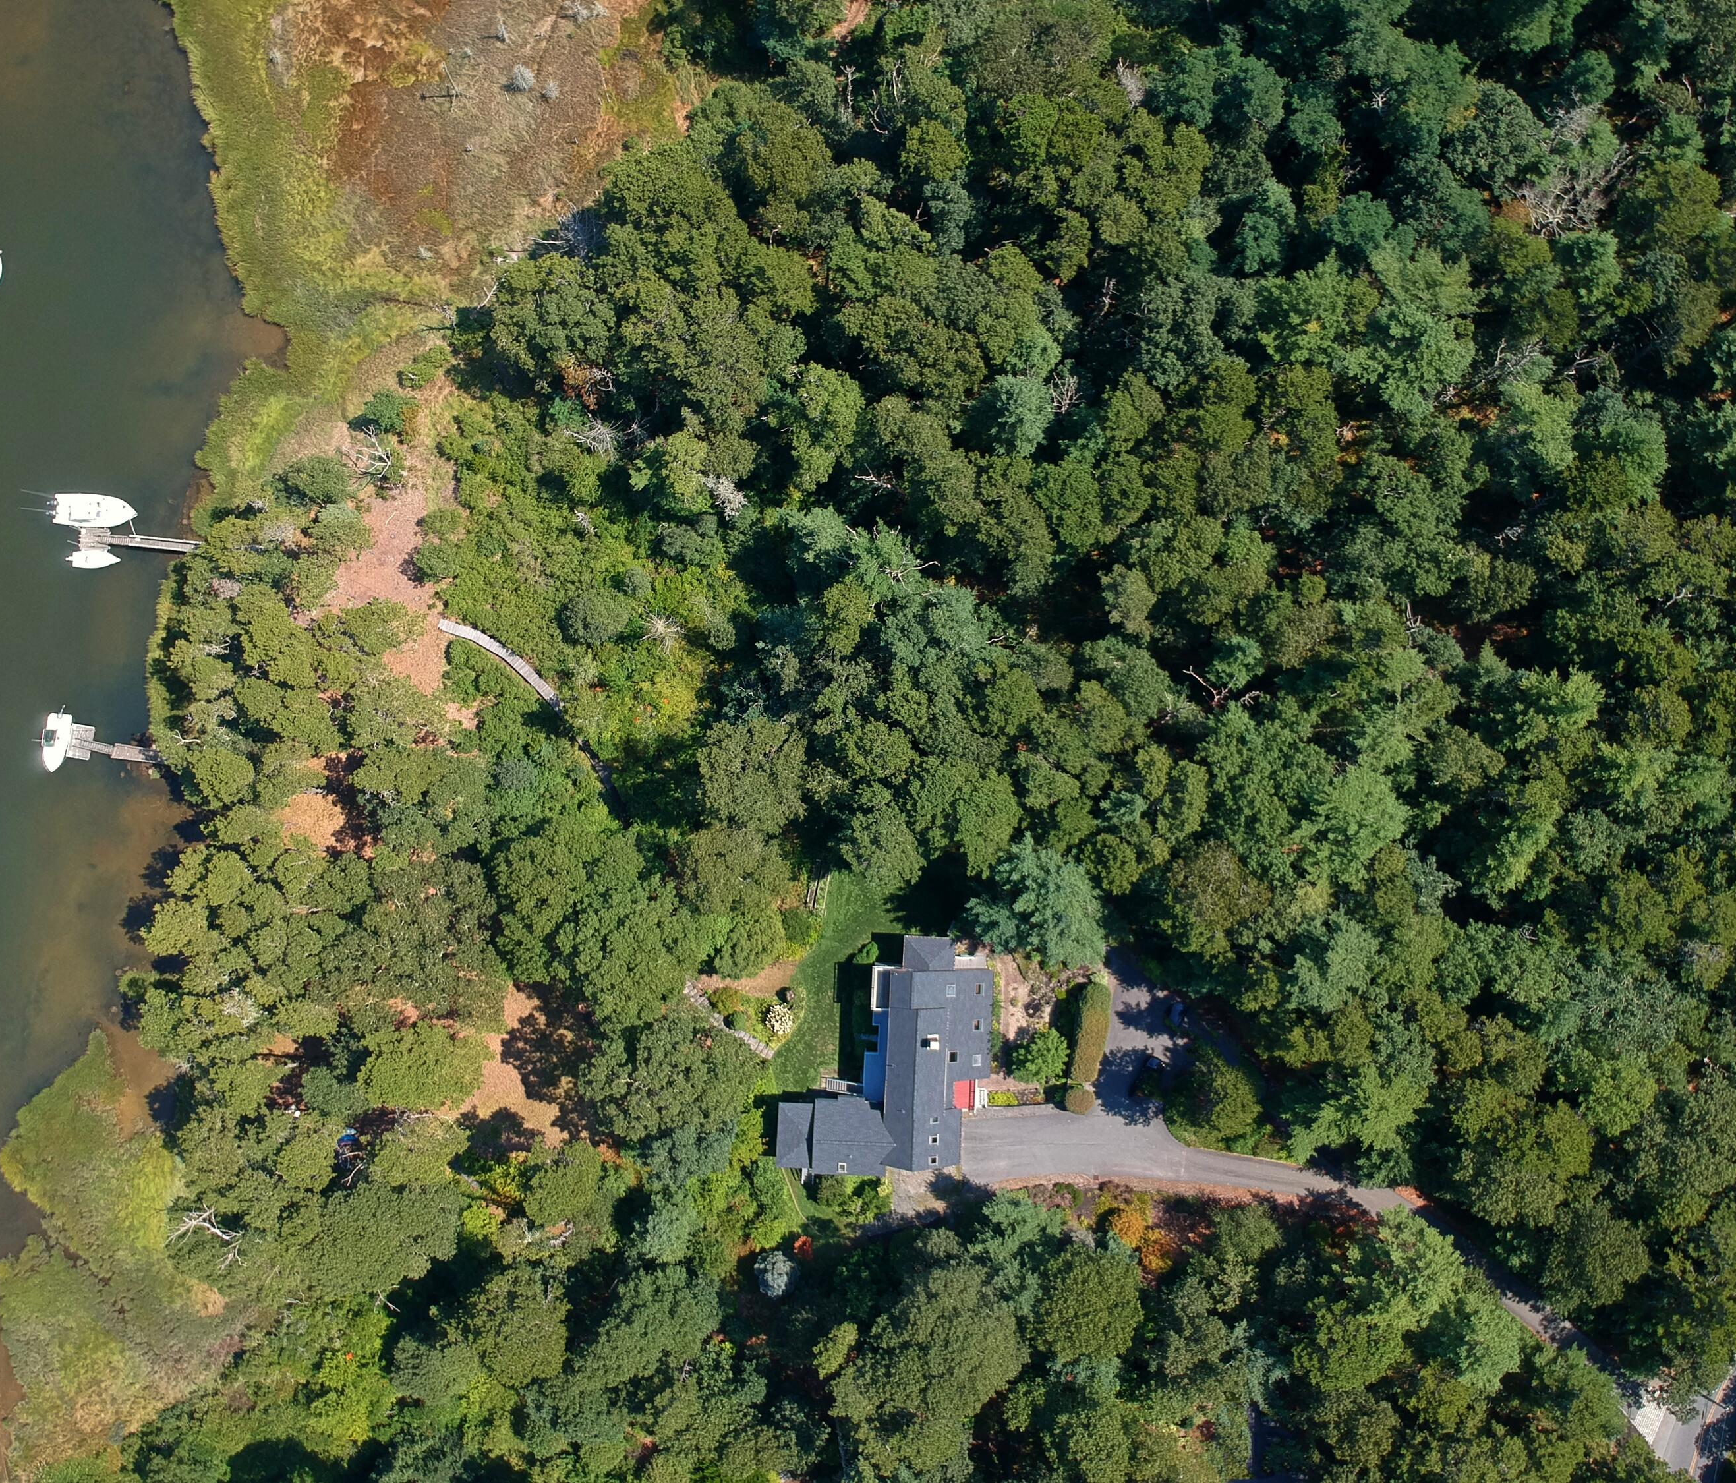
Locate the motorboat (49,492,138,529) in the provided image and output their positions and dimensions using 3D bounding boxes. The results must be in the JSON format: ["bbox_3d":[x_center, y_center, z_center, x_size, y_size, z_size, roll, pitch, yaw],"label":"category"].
[{"bbox_3d":[-76.918,-22.884,141.780,8.900,2.700,3.000,5,86,0],"label":"motorboat"}]

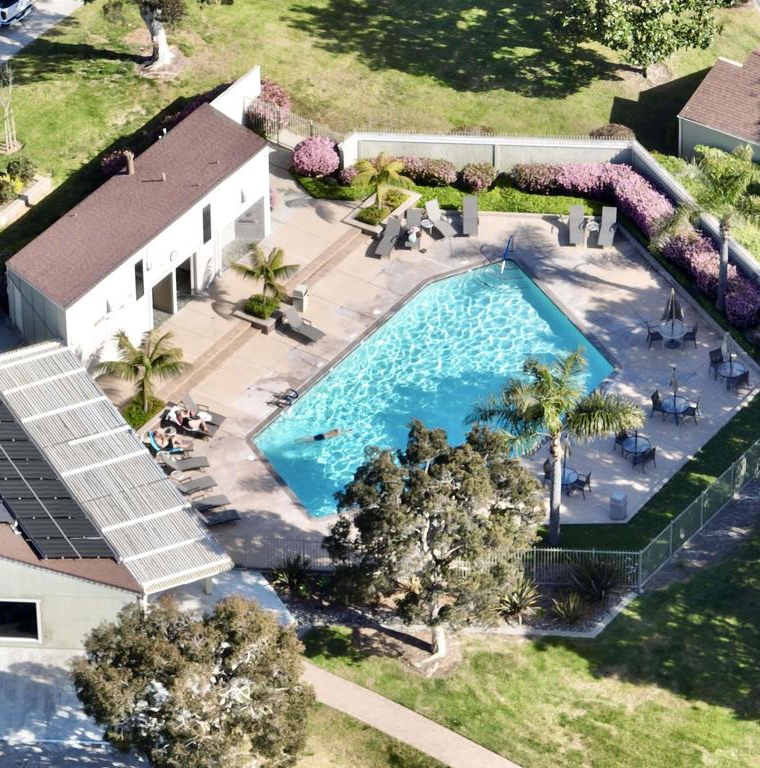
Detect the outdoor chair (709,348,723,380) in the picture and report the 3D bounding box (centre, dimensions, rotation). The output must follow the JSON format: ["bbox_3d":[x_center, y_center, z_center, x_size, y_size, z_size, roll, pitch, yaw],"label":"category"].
[{"bbox_3d":[12.780,-0.788,179.304,0.580,0.880,0.610,-22,41,-27],"label":"outdoor chair"}]

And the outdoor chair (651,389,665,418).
[{"bbox_3d":[10.416,0.726,177.256,0.610,0.880,0.580,22,42,27],"label":"outdoor chair"}]

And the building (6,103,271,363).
[{"bbox_3d":[-9.351,-5.899,185.951,5.225,4.220,16.176,21,41,27],"label":"building"}]

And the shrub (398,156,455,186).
[{"bbox_3d":[1.849,-8.430,189.374,2.400,1.150,1.250,2,36,3],"label":"shrub"}]

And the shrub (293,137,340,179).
[{"bbox_3d":[-2.607,-9.136,192.537,1.850,1.600,1.800,-1,36,0],"label":"shrub"}]

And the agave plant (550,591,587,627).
[{"bbox_3d":[6.636,7.903,167.661,1.300,1.100,1.200,0,36,0],"label":"agave plant"}]

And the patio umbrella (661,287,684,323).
[{"bbox_3d":[11.239,-2.548,182.314,0.920,2.540,0.900,-1,36,0],"label":"patio umbrella"}]

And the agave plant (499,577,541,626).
[{"bbox_3d":[4.952,7.838,168.937,1.500,1.500,1.400,-1,36,0],"label":"agave plant"}]

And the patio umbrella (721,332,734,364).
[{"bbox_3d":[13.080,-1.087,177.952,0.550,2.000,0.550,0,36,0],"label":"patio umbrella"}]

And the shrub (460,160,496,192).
[{"bbox_3d":[3.959,-8.340,191.425,1.430,1.250,1.400,-1,36,0],"label":"shrub"}]

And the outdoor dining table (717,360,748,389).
[{"bbox_3d":[13.358,-0.246,180.635,1.090,0.730,1.090,-1,36,0],"label":"outdoor dining table"}]

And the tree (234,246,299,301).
[{"bbox_3d":[-4.441,-3.982,184.235,2.450,2.400,2.350,-1,36,0],"label":"tree"}]

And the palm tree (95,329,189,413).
[{"bbox_3d":[-8.853,-0.241,178.500,3.450,3.150,3.300,-1,36,0],"label":"palm tree"}]

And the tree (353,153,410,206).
[{"bbox_3d":[0.016,-7.929,187.141,2.350,2.400,2.200,0,36,0],"label":"tree"}]

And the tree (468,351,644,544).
[{"bbox_3d":[6.364,2.904,170.790,6.000,7.300,5.700,-1,36,0],"label":"tree"}]

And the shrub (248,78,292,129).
[{"bbox_3d":[-4.419,-11.320,192.206,1.850,1.900,2.000,0,36,0],"label":"shrub"}]

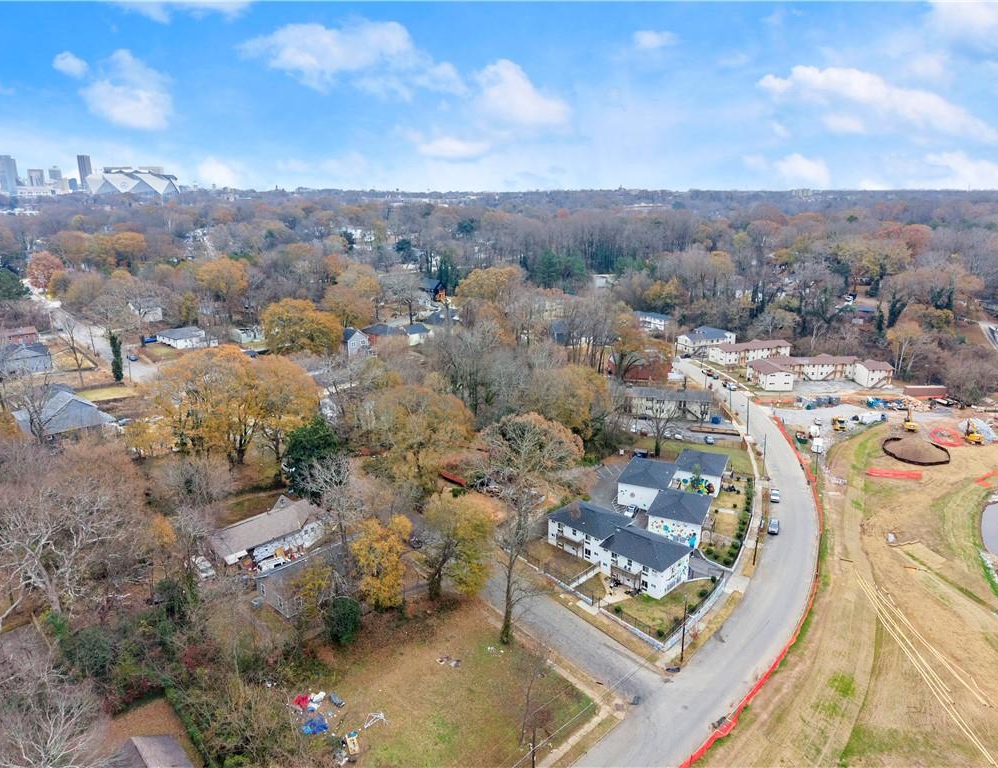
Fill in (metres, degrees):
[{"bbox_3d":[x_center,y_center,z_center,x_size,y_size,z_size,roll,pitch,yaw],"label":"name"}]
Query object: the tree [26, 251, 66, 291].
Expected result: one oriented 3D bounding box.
[{"bbox_3d":[-260.470,-64.060,406.800,19.500,21.000,19.000,-10,18,-31],"label":"tree"}]

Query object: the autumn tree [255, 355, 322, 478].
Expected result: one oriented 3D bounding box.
[{"bbox_3d":[-46.990,7.370,156.470,15.500,27.000,15.500,0,15,0],"label":"autumn tree"}]

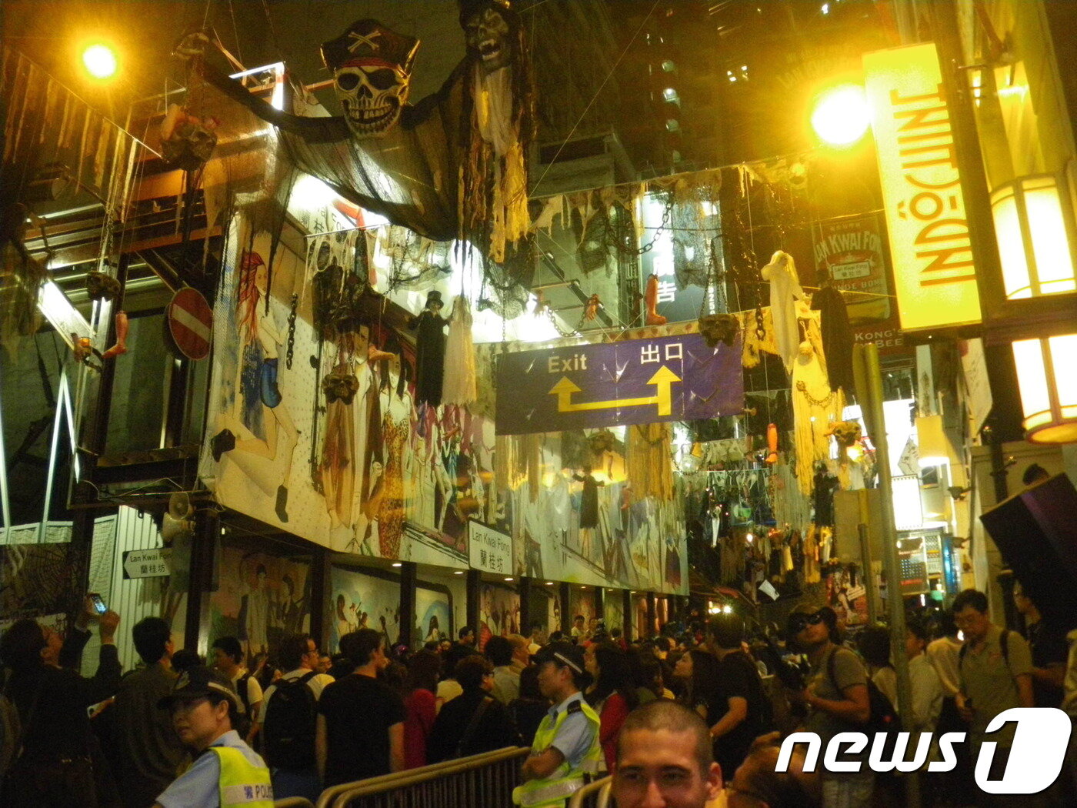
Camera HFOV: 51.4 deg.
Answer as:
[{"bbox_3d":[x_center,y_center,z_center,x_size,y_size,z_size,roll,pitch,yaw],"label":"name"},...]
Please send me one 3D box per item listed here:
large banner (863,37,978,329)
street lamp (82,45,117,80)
[{"bbox_3d":[2.578,-1.497,7.600,0.550,2.070,0.200,-6,-19,13],"label":"large banner"},{"bbox_3d":[-5.099,-3.967,13.000,0.330,0.290,0.330,-6,-19,13],"label":"street lamp"}]

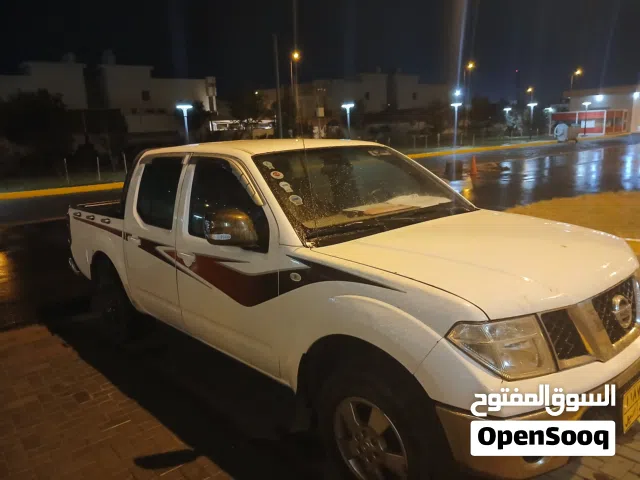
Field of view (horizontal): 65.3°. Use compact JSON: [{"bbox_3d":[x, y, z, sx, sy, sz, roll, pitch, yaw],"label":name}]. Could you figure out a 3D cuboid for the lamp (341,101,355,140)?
[{"bbox_3d":[1.772,-6.439,30.070,0.700,3.300,0.700,-3,12,0],"label":"lamp"}]

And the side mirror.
[{"bbox_3d":[-0.465,-0.068,2.595,0.250,0.185,0.150,-12,13,-40],"label":"side mirror"}]

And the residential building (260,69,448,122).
[{"bbox_3d":[4.552,-19.985,76.827,34.298,10.200,10.000,-12,15,-35],"label":"residential building"}]

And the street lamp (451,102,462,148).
[{"bbox_3d":[9.933,-8.163,36.168,0.700,3.300,0.700,-3,12,0],"label":"street lamp"}]

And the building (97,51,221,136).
[{"bbox_3d":[-20.360,-15.195,58.986,12.726,10.800,10.000,-12,15,-35],"label":"building"}]

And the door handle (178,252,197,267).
[{"bbox_3d":[-0.833,0.122,3.125,0.060,0.065,0.210,-12,13,-40],"label":"door handle"}]

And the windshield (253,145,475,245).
[{"bbox_3d":[0.289,-0.381,3.139,1.500,0.180,0.850,-12,48,-40],"label":"windshield"}]

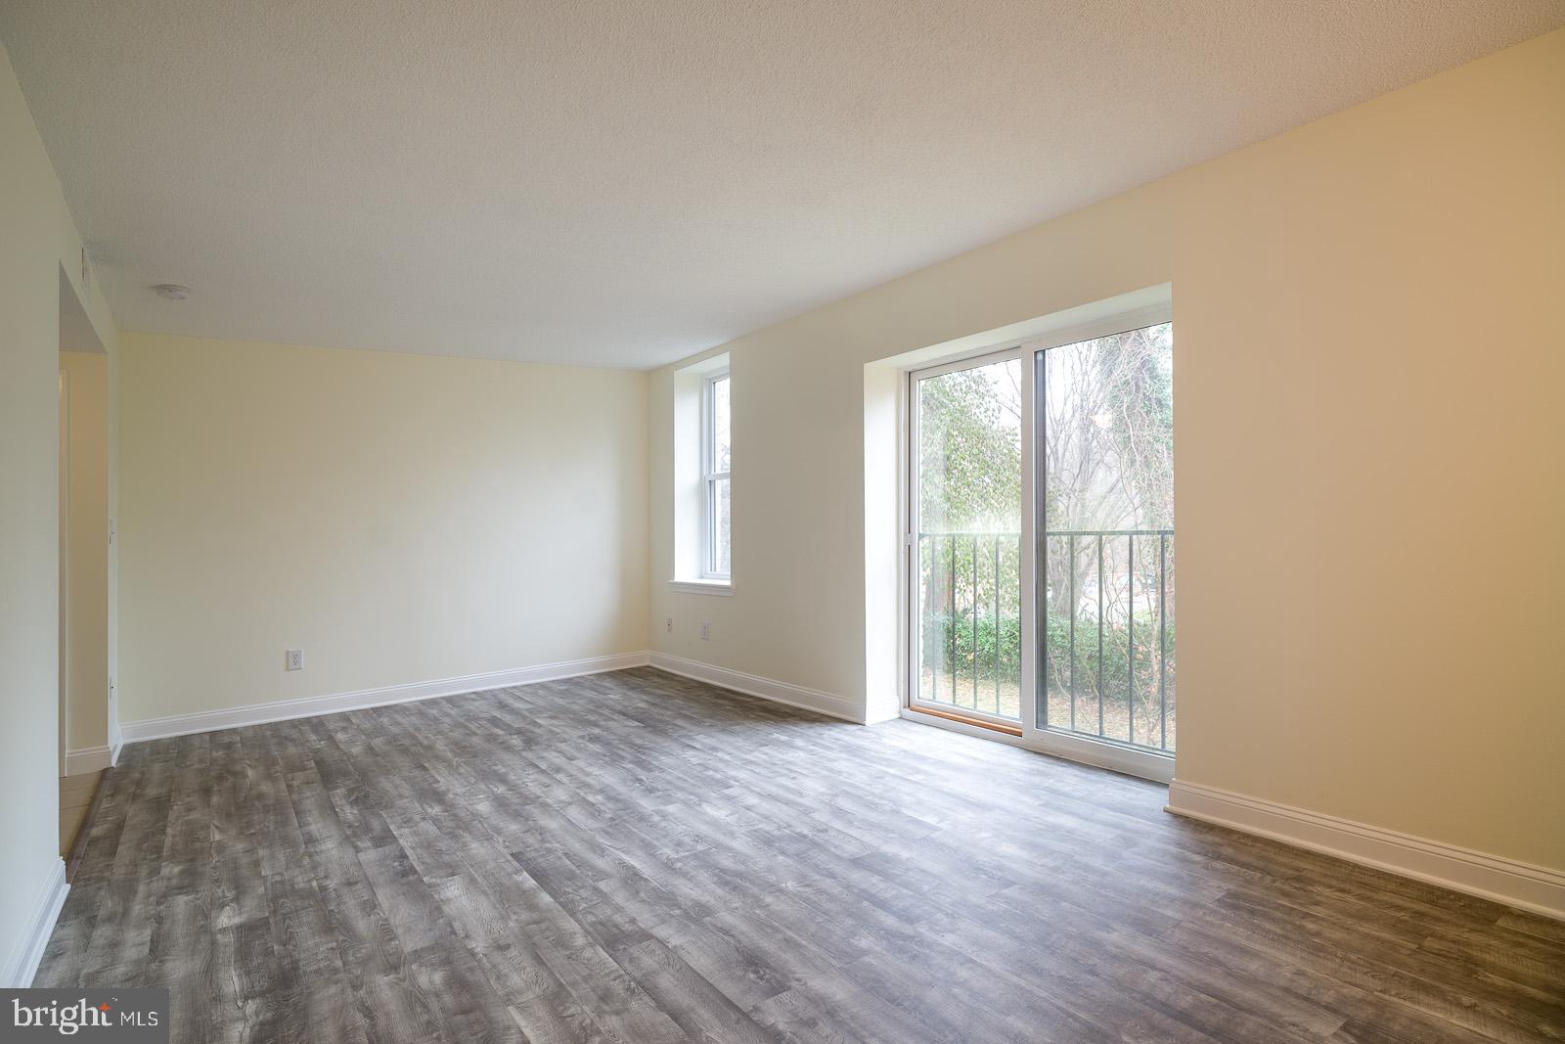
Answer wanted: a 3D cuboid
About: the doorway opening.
[{"bbox_3d":[1.250,0.114,3.919,0.100,2.029,1.712,1,-2,-36],"label":"doorway opening"}]

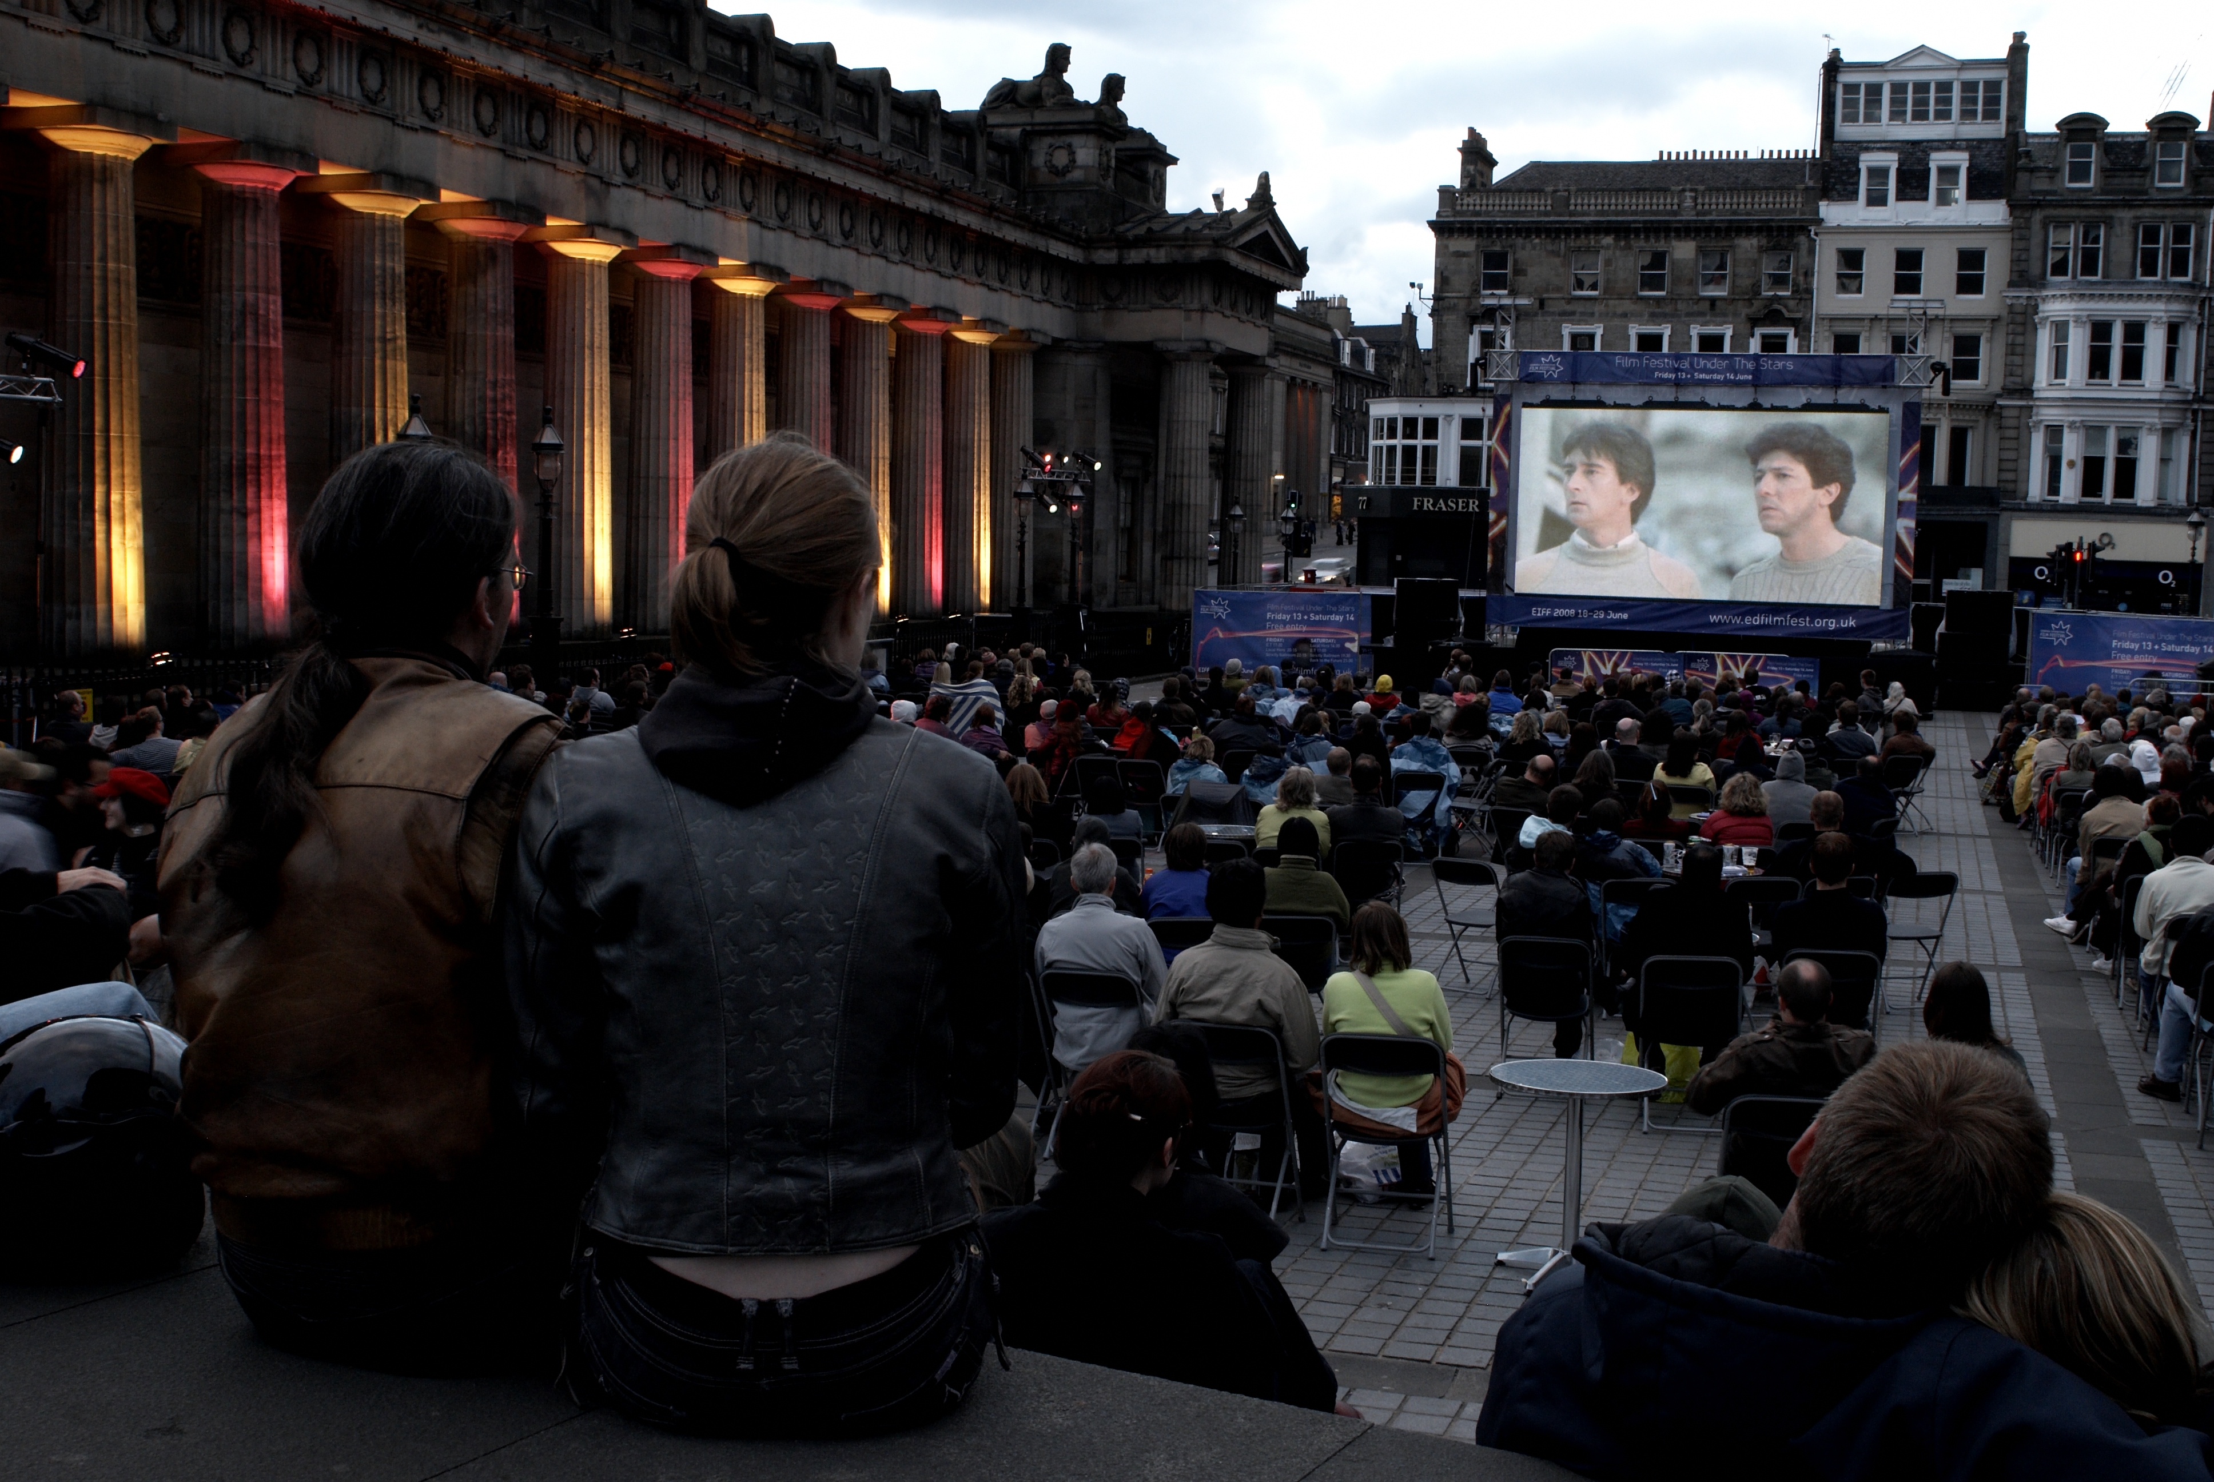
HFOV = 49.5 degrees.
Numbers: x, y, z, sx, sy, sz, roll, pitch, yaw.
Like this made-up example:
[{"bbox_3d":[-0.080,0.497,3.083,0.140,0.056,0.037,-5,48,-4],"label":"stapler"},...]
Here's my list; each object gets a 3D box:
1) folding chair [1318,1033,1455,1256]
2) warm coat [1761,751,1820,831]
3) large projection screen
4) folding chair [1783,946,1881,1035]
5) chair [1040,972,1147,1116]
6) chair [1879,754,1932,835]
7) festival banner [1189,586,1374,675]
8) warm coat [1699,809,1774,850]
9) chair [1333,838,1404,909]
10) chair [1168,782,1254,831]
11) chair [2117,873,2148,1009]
[{"bbox_3d":[1.026,1.434,8.761,0.460,0.790,0.460,2,4,14],"label":"folding chair"},{"bbox_3d":[4.874,0.435,17.065,0.480,0.740,0.340,2,4,12],"label":"warm coat"},{"bbox_3d":[12.601,-4.976,51.000,7.679,4.042,0.300,3,4,14],"label":"large projection screen"},{"bbox_3d":[3.334,1.324,11.138,0.460,0.790,0.460,2,4,12],"label":"folding chair"},{"bbox_3d":[0.006,1.346,10.117,0.460,0.790,0.450,3,4,19],"label":"chair"},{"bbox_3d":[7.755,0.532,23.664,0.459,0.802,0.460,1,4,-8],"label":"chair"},{"bbox_3d":[3.711,-2.277,51.000,3.880,1.837,0.100,3,4,14],"label":"festival banner"},{"bbox_3d":[4.056,0.734,15.521,0.520,0.600,0.380,3,4,14],"label":"warm coat"},{"bbox_3d":[1.661,1.009,15.321,0.459,0.802,0.460,2,4,4],"label":"chair"},{"bbox_3d":[0.747,0.829,17.028,0.500,0.900,0.500,2,4,10],"label":"chair"},{"bbox_3d":[6.249,1.175,14.264,0.460,0.790,0.460,3,4,21],"label":"chair"}]

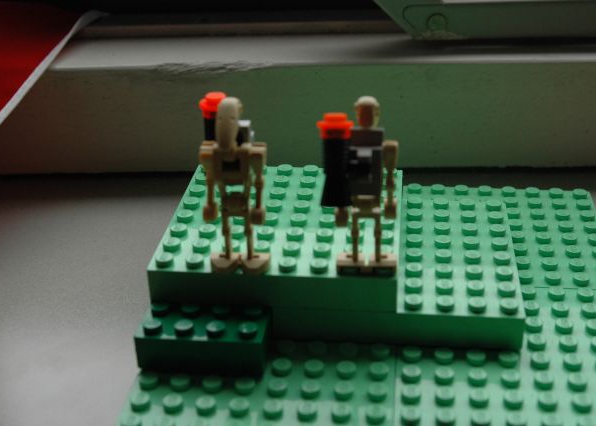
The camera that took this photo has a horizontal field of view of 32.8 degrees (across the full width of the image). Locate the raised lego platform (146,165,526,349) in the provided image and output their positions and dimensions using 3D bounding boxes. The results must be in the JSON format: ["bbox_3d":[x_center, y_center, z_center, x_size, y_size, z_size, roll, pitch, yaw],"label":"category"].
[{"bbox_3d":[0.013,0.009,0.287,0.096,0.021,0.064,2,28,6],"label":"raised lego platform"}]

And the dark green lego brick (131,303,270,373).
[{"bbox_3d":[-0.023,0.031,0.257,0.032,0.011,0.016,2,28,6],"label":"dark green lego brick"}]

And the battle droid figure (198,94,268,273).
[{"bbox_3d":[-0.015,-0.008,0.252,0.018,0.046,0.015,2,28,6],"label":"battle droid figure"}]

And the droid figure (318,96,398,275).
[{"bbox_3d":[0.015,-0.005,0.244,0.018,0.046,0.015,2,28,6],"label":"droid figure"}]

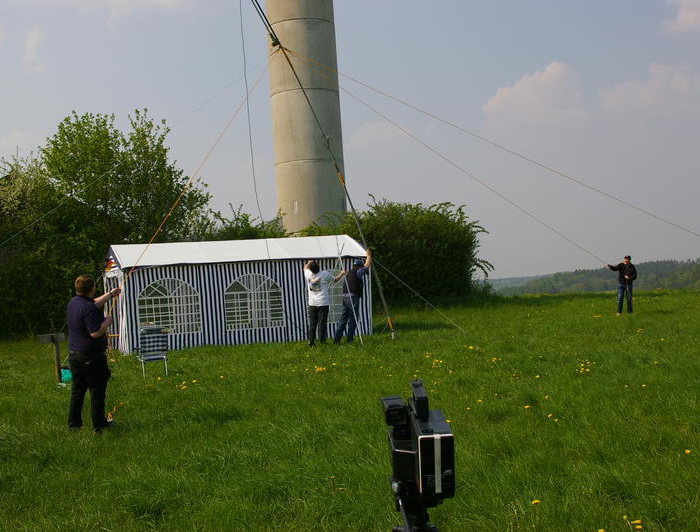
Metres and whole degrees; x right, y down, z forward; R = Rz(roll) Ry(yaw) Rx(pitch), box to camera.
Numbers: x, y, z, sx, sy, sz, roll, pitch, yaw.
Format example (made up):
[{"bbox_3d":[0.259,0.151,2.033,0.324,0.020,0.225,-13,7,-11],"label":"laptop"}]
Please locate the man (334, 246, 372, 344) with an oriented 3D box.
[{"bbox_3d":[0.077,0.685,20.600,0.780,2.080,0.520,-3,0,7],"label":"man"}]

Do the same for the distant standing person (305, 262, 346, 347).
[{"bbox_3d":[-0.569,0.816,20.400,0.830,1.840,0.520,-3,0,7],"label":"distant standing person"}]

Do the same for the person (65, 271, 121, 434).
[{"bbox_3d":[-2.899,0.980,10.500,0.630,1.750,0.520,-3,0,-44],"label":"person"}]

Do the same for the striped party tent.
[{"bbox_3d":[-2.824,0.611,23.306,6.060,2.520,2.980,-3,0,-22],"label":"striped party tent"}]

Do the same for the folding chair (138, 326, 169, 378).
[{"bbox_3d":[-3.273,1.452,15.650,0.520,0.850,0.570,-3,0,-19],"label":"folding chair"}]

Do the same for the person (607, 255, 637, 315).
[{"bbox_3d":[7.876,0.556,27.000,0.820,1.750,0.500,-3,0,20],"label":"person"}]

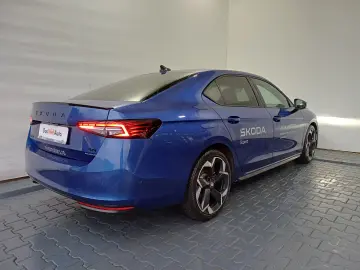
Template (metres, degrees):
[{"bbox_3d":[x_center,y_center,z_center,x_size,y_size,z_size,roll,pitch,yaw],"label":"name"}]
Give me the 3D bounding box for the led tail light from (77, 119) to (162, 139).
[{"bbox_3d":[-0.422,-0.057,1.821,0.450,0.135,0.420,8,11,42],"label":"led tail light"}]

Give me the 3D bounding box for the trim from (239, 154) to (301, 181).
[{"bbox_3d":[1.262,0.384,3.405,0.050,0.080,1.900,8,11,42],"label":"trim"}]

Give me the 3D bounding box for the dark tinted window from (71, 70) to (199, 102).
[{"bbox_3d":[-0.535,-0.511,2.623,1.320,0.100,0.820,8,30,42],"label":"dark tinted window"}]

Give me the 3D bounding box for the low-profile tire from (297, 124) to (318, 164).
[{"bbox_3d":[2.156,0.159,4.506,0.235,0.668,0.668,8,11,42],"label":"low-profile tire"}]

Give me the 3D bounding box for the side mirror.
[{"bbox_3d":[1.657,-0.432,3.623,0.190,0.135,0.140,8,11,42],"label":"side mirror"}]

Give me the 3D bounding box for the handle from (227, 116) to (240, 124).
[{"bbox_3d":[0.520,-0.141,2.484,0.050,0.060,0.215,8,11,42],"label":"handle"}]

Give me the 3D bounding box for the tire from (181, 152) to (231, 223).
[{"bbox_3d":[0.232,0.449,2.437,0.235,0.668,0.668,8,11,42],"label":"tire"}]

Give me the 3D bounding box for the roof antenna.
[{"bbox_3d":[-0.167,-0.750,2.993,0.065,0.078,0.160,8,11,42],"label":"roof antenna"}]

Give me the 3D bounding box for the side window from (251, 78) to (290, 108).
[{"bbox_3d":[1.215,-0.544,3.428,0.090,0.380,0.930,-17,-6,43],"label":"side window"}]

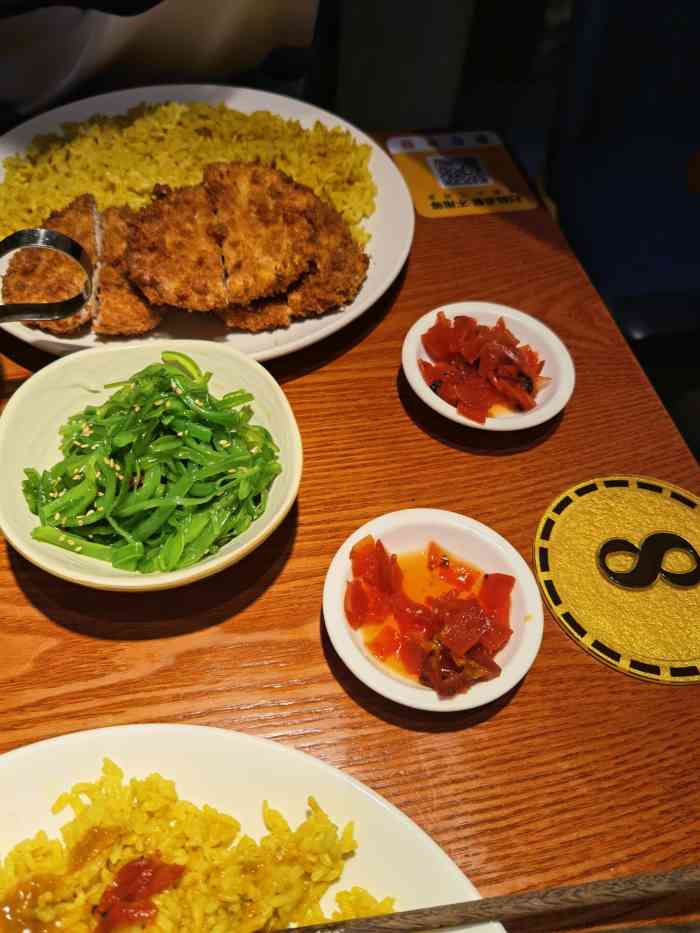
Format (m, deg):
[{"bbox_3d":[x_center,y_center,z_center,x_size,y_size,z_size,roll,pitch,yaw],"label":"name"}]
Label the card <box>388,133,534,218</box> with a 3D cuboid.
[{"bbox_3d":[0.076,-0.203,0.501,0.085,0.003,0.092,-9,56,-12],"label":"card"}]

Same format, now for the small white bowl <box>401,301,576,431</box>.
[{"bbox_3d":[0.071,-0.048,0.381,0.088,0.023,0.088,3,55,-4],"label":"small white bowl"}]

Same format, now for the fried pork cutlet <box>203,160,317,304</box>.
[{"bbox_3d":[-0.047,-0.126,0.395,0.052,0.018,0.096,-7,63,-10],"label":"fried pork cutlet"}]

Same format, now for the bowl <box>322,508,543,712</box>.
[{"bbox_3d":[0.033,0.060,0.301,0.088,0.023,0.088,3,55,-4],"label":"bowl"}]

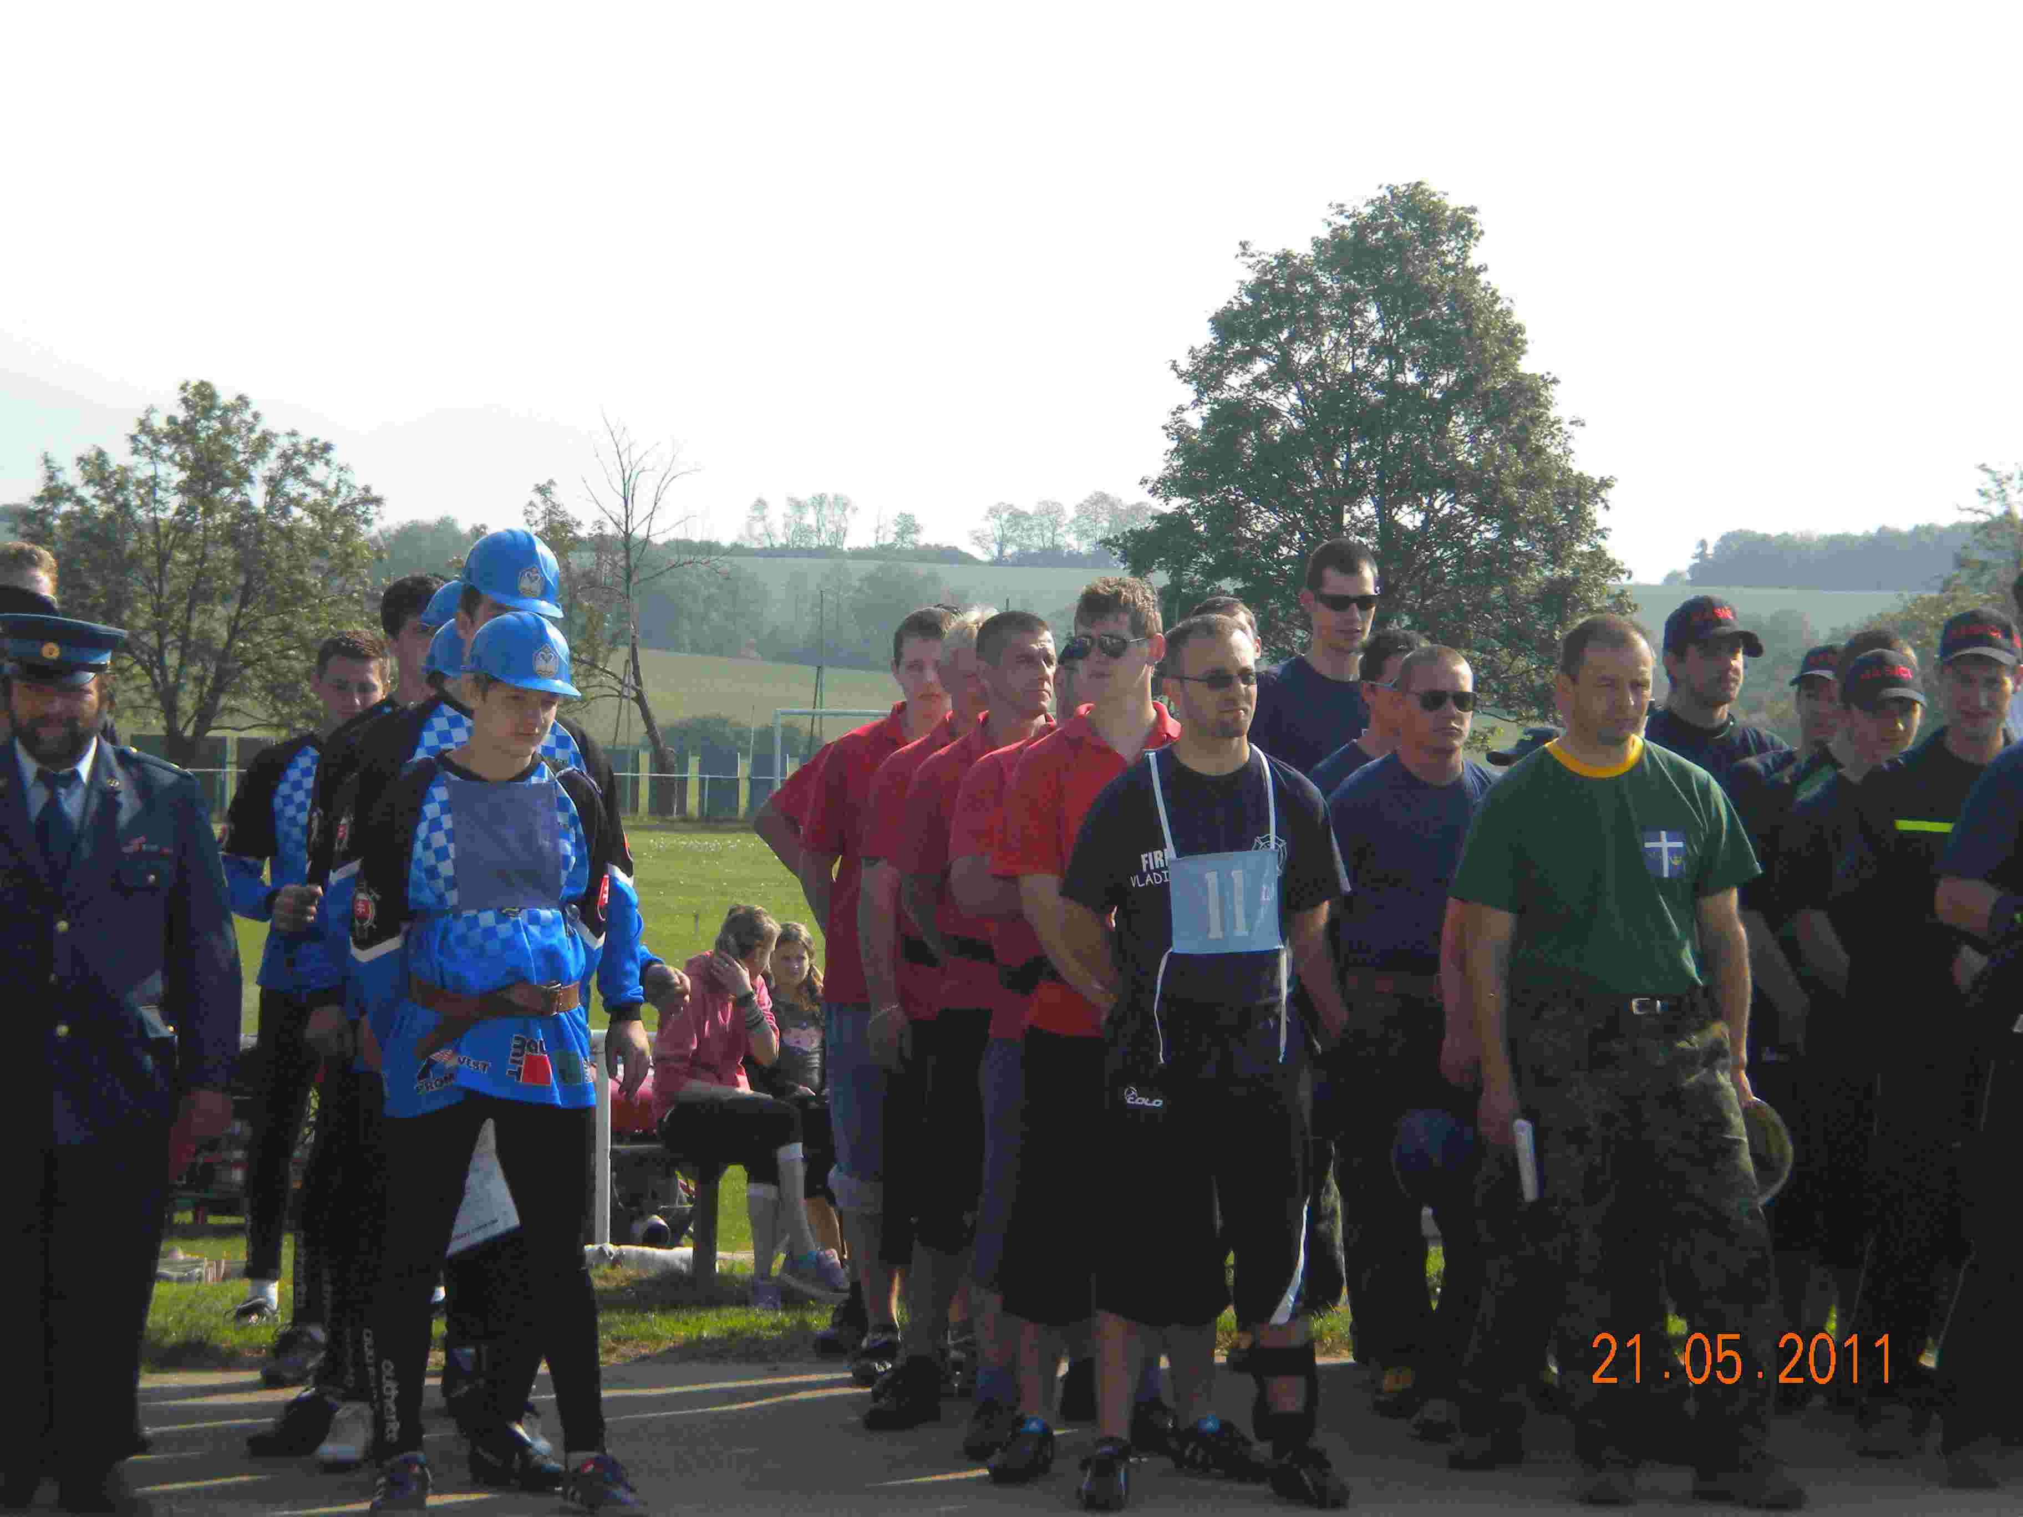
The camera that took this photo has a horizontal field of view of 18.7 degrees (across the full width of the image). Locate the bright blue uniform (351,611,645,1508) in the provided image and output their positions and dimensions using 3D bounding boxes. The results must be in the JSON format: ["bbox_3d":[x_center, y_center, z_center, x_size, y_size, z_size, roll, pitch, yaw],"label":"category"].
[{"bbox_3d":[-1.039,0.603,12.350,0.570,1.780,0.420,0,1,-20],"label":"bright blue uniform"}]

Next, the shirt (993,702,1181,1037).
[{"bbox_3d":[0.229,0.232,12.800,0.560,0.700,0.310,0,1,-22],"label":"shirt"}]

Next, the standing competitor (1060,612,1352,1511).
[{"bbox_3d":[0.390,0.603,12.350,0.590,1.780,0.400,0,1,-20],"label":"standing competitor"}]

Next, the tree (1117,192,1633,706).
[{"bbox_3d":[7.500,-5.390,128.000,10.700,13.300,10.200,0,0,0],"label":"tree"}]

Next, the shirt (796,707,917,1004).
[{"bbox_3d":[-0.257,0.231,14.800,0.500,0.730,0.320,0,0,-15],"label":"shirt"}]

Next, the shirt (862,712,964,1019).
[{"bbox_3d":[-0.078,0.243,14.000,0.550,0.690,0.310,0,1,-21],"label":"shirt"}]

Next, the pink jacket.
[{"bbox_3d":[-0.815,0.755,16.700,0.360,0.460,0.400,0,0,41],"label":"pink jacket"}]

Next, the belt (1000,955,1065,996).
[{"bbox_3d":[0.141,0.455,12.850,0.370,0.090,0.280,0,0,-15],"label":"belt"}]

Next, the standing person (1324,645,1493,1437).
[{"bbox_3d":[0.875,0.609,13.400,0.500,1.730,0.340,0,0,-20],"label":"standing person"}]

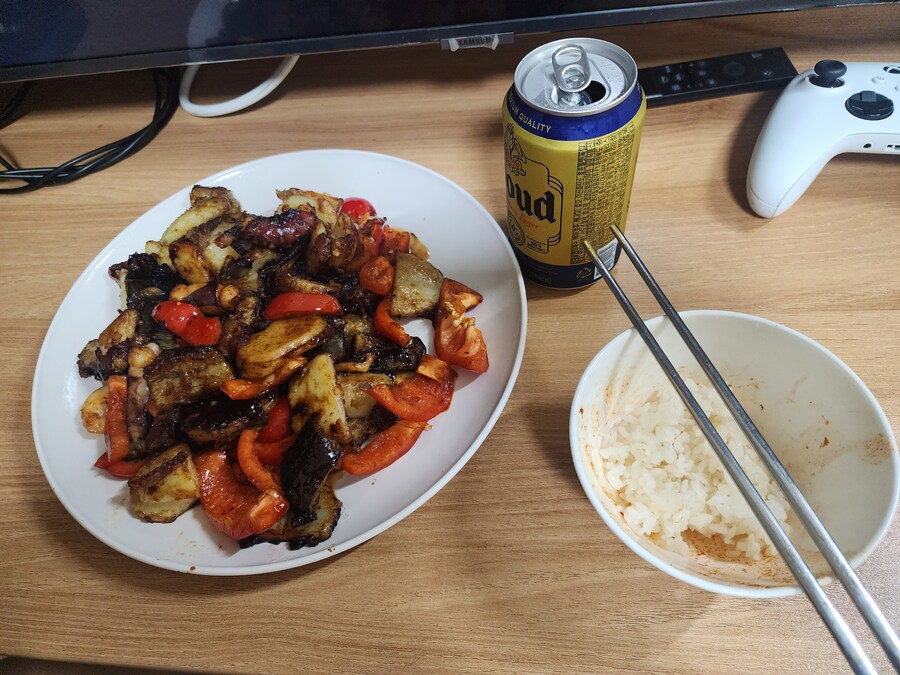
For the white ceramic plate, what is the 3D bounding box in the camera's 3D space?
[{"bbox_3d":[-0.092,-0.004,0.338,0.269,0.027,0.269,-12,56,0],"label":"white ceramic plate"}]

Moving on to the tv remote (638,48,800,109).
[{"bbox_3d":[0.165,-0.179,0.427,0.148,0.013,0.035,-8,56,3],"label":"tv remote"}]

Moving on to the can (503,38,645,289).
[{"bbox_3d":[0.061,-0.082,0.311,0.066,0.122,0.066,-4,57,5],"label":"can"}]

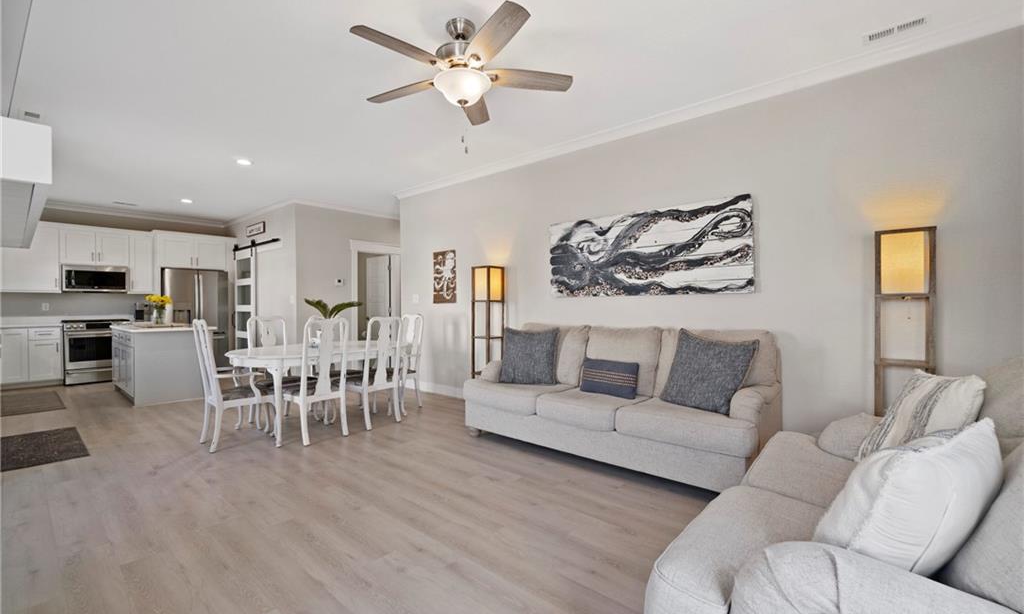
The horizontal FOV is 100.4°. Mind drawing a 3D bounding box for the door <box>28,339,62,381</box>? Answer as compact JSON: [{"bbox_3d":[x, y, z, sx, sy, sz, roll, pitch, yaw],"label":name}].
[{"bbox_3d":[-6.550,0.751,5.993,0.025,0.580,0.310,0,1,41],"label":"door"}]

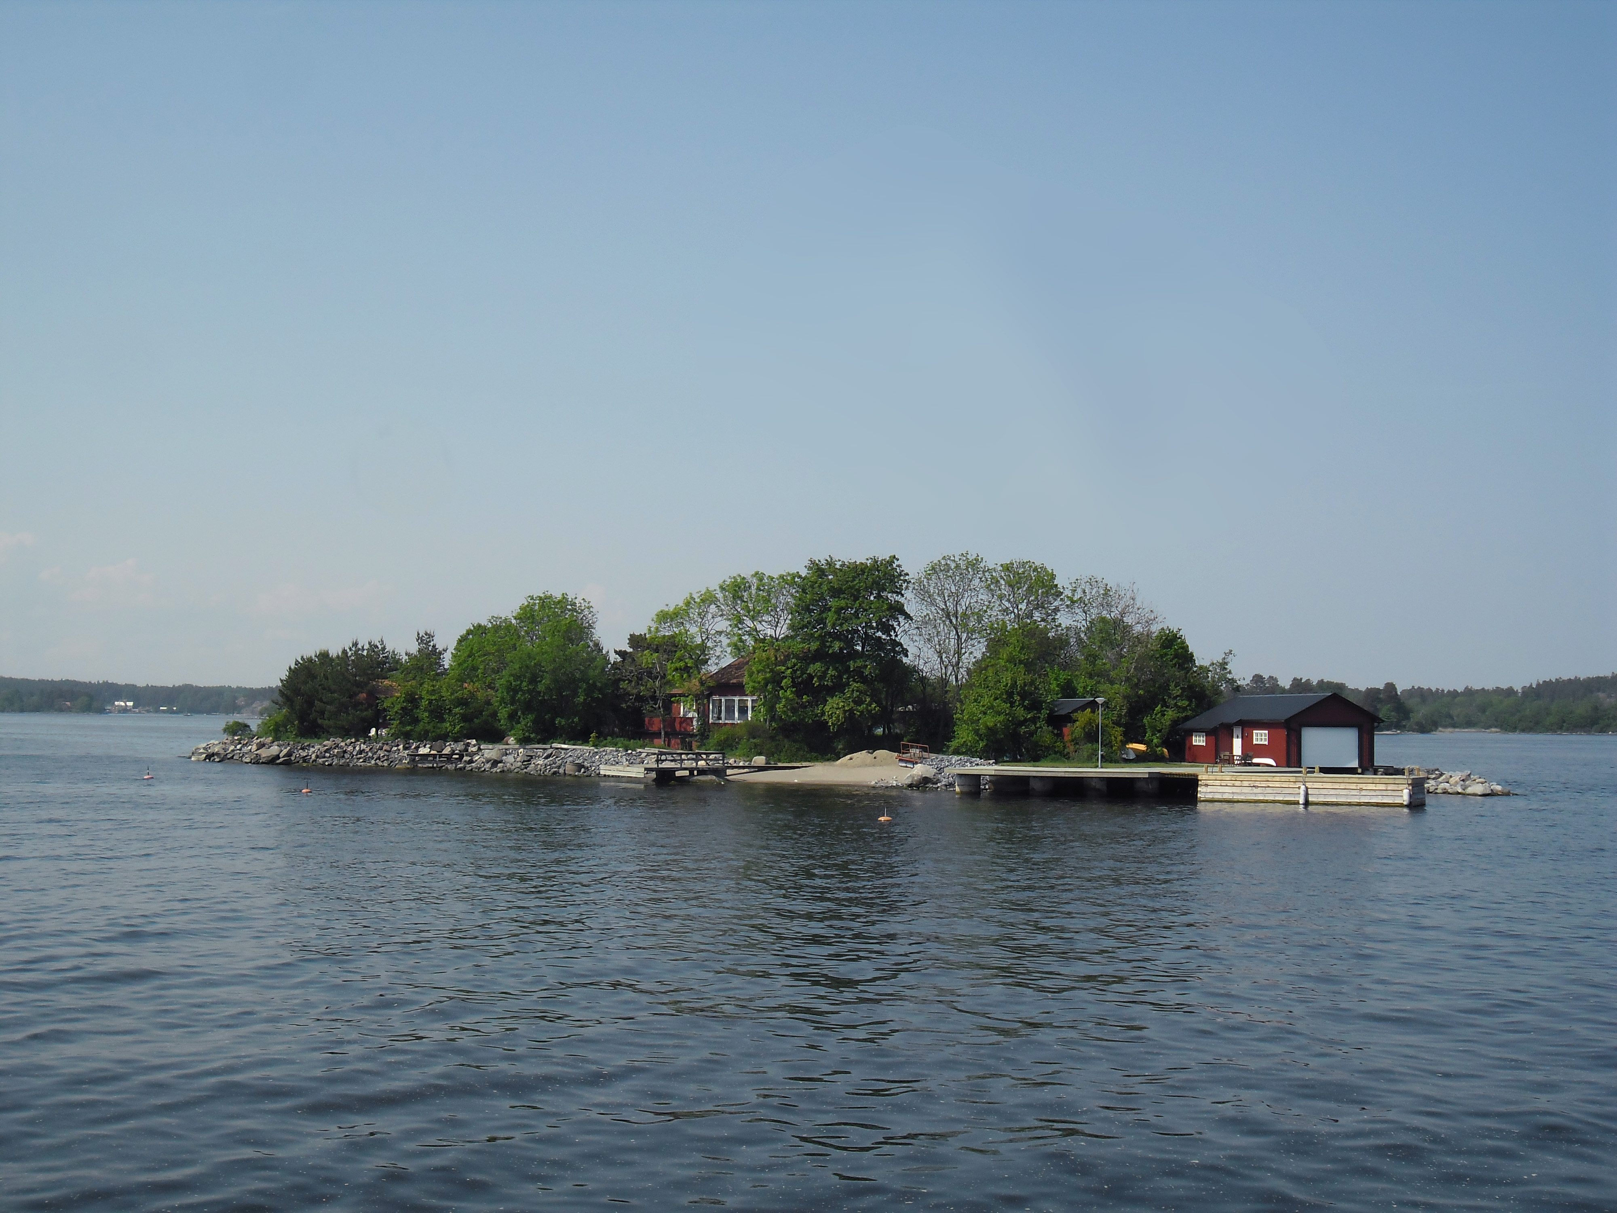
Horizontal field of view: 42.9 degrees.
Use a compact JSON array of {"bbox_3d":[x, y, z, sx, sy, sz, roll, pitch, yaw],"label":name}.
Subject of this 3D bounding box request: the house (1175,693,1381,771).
[{"bbox_3d":[26.487,7.034,116.520,7.030,4.146,10.280,2,-3,-18],"label":"house"}]

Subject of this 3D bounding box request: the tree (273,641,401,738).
[{"bbox_3d":[-36.009,6.310,156.860,9.639,7.513,8.500,1,-3,-13],"label":"tree"}]

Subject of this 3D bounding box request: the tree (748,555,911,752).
[{"bbox_3d":[1.422,3.202,136.018,10.449,13.042,9.500,1,-3,1],"label":"tree"}]

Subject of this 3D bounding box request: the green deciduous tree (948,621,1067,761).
[{"bbox_3d":[11.719,4.968,119.911,6.707,8.100,6.500,0,-3,6],"label":"green deciduous tree"}]

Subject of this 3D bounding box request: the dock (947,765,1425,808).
[{"bbox_3d":[18.977,9.116,105.470,23.309,1.600,6.000,0,-3,12],"label":"dock"}]

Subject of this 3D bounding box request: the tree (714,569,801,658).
[{"bbox_3d":[-3.135,3.628,150.012,7.283,12.539,7.000,1,-3,-1],"label":"tree"}]

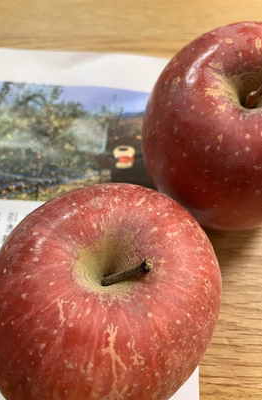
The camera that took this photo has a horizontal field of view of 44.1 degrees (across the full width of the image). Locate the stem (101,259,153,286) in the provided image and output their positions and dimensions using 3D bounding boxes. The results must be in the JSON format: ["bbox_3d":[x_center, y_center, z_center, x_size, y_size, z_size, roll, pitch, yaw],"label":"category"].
[{"bbox_3d":[-0.002,0.024,0.104,0.018,0.003,0.003,-24,78,18],"label":"stem"}]

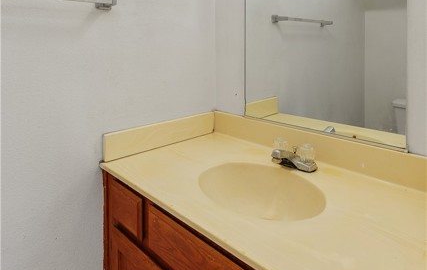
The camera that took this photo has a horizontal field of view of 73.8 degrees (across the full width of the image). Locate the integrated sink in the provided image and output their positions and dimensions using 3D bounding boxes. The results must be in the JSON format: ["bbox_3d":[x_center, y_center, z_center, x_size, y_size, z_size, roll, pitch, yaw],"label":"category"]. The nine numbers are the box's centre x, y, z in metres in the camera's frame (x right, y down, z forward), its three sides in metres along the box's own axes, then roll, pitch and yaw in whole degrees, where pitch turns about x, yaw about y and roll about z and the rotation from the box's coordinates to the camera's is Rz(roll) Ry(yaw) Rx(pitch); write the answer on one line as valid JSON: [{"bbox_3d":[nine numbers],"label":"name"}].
[{"bbox_3d":[0.136,0.225,0.900,0.406,0.140,0.314,16,24,40],"label":"integrated sink"}]

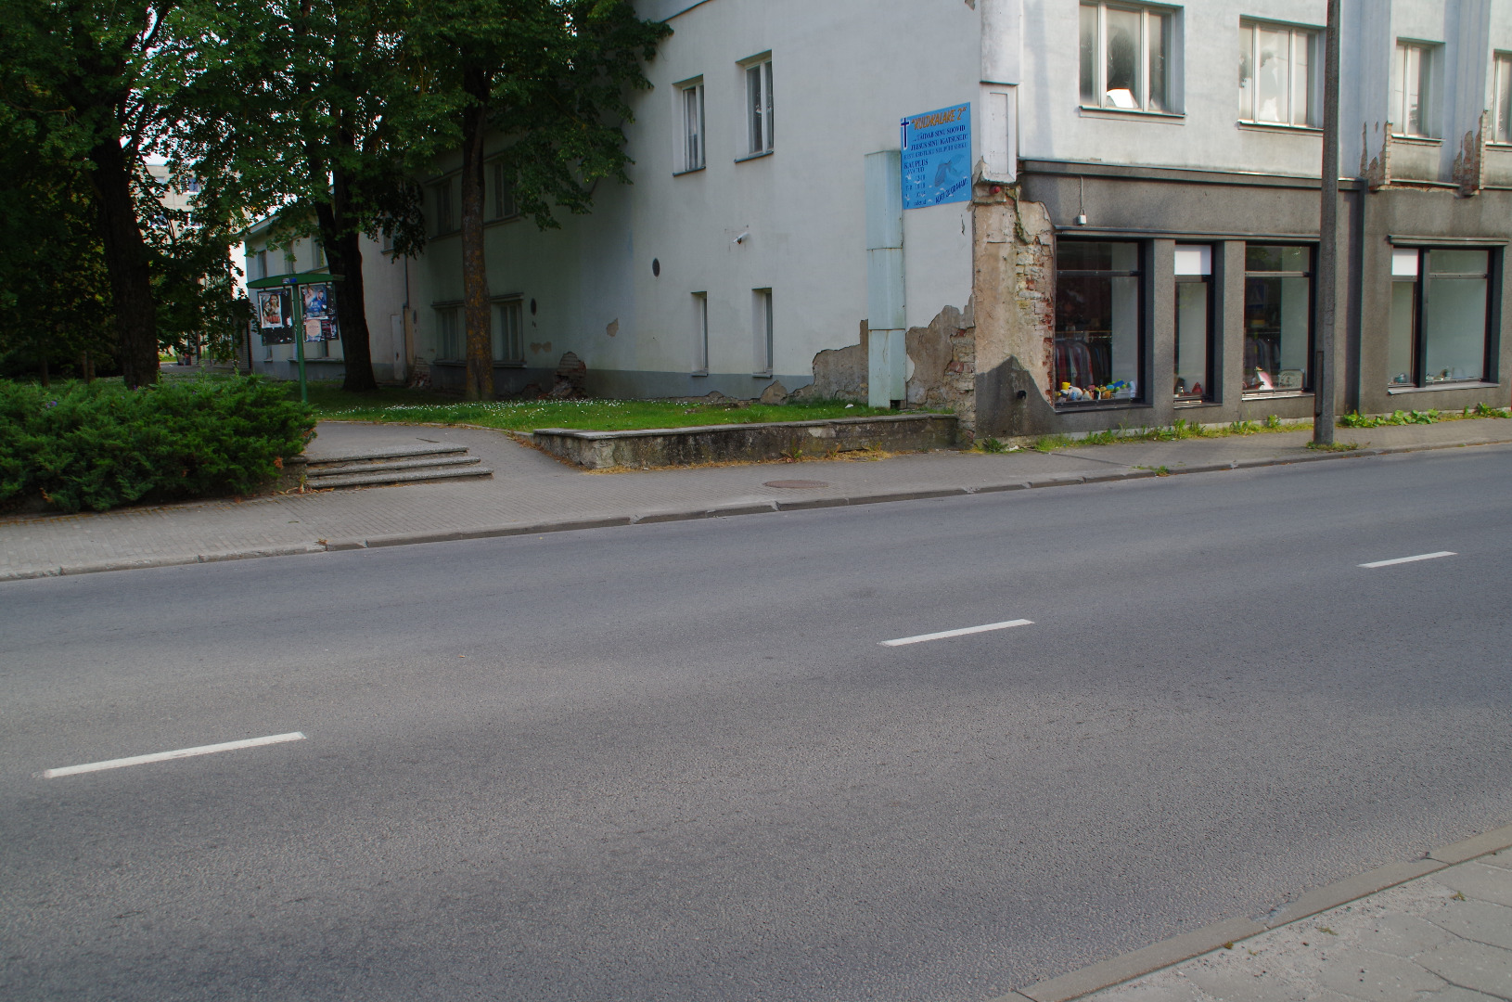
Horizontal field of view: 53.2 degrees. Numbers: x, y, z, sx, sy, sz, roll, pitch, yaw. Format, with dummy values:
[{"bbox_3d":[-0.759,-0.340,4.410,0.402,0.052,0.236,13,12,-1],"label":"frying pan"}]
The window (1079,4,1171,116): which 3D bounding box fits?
[{"bbox_3d":[4.963,-5.951,20.305,1.910,1.404,0.150,-5,7,-32],"label":"window"}]

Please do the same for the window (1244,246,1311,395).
[{"bbox_3d":[7.742,-2.689,22.394,1.673,2.223,0.150,-5,7,-32],"label":"window"}]

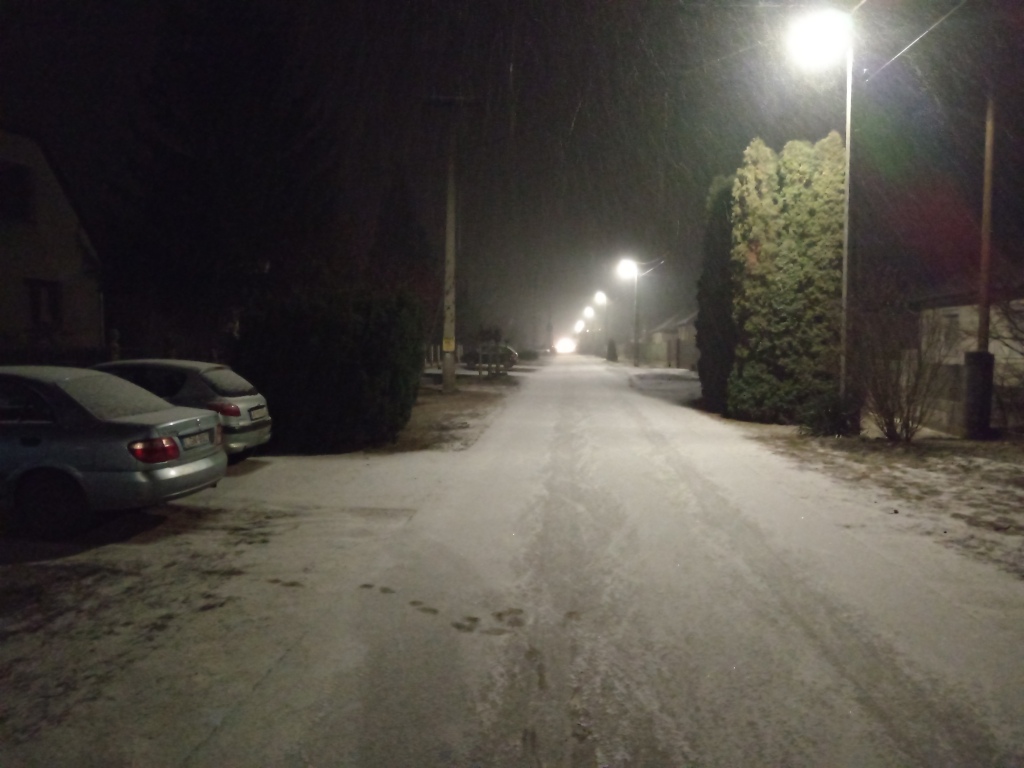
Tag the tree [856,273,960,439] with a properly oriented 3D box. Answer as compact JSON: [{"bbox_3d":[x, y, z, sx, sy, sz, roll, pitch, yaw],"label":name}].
[{"bbox_3d":[6.759,-0.374,13.685,1.700,2.720,1.550,0,3,4],"label":"tree"}]

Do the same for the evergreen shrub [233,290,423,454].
[{"bbox_3d":[-2.937,-0.257,13.140,2.850,2.500,2.400,0,3,4],"label":"evergreen shrub"}]

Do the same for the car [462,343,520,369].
[{"bbox_3d":[-1.506,-1.846,55.962,4.000,1.570,1.700,0,3,4],"label":"car"}]

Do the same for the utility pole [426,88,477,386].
[{"bbox_3d":[-2.150,-4.856,28.154,1.750,10.250,0.420,0,3,4],"label":"utility pole"}]

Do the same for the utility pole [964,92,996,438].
[{"bbox_3d":[8.184,-1.998,13.907,0.460,5.950,0.450,0,3,4],"label":"utility pole"}]

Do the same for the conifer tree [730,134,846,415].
[{"bbox_3d":[5.998,-2.298,17.451,2.450,6.200,2.300,0,3,4],"label":"conifer tree"}]

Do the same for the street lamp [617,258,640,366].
[{"bbox_3d":[9.111,-5.301,61.308,1.100,8.000,0.350,0,3,4],"label":"street lamp"}]

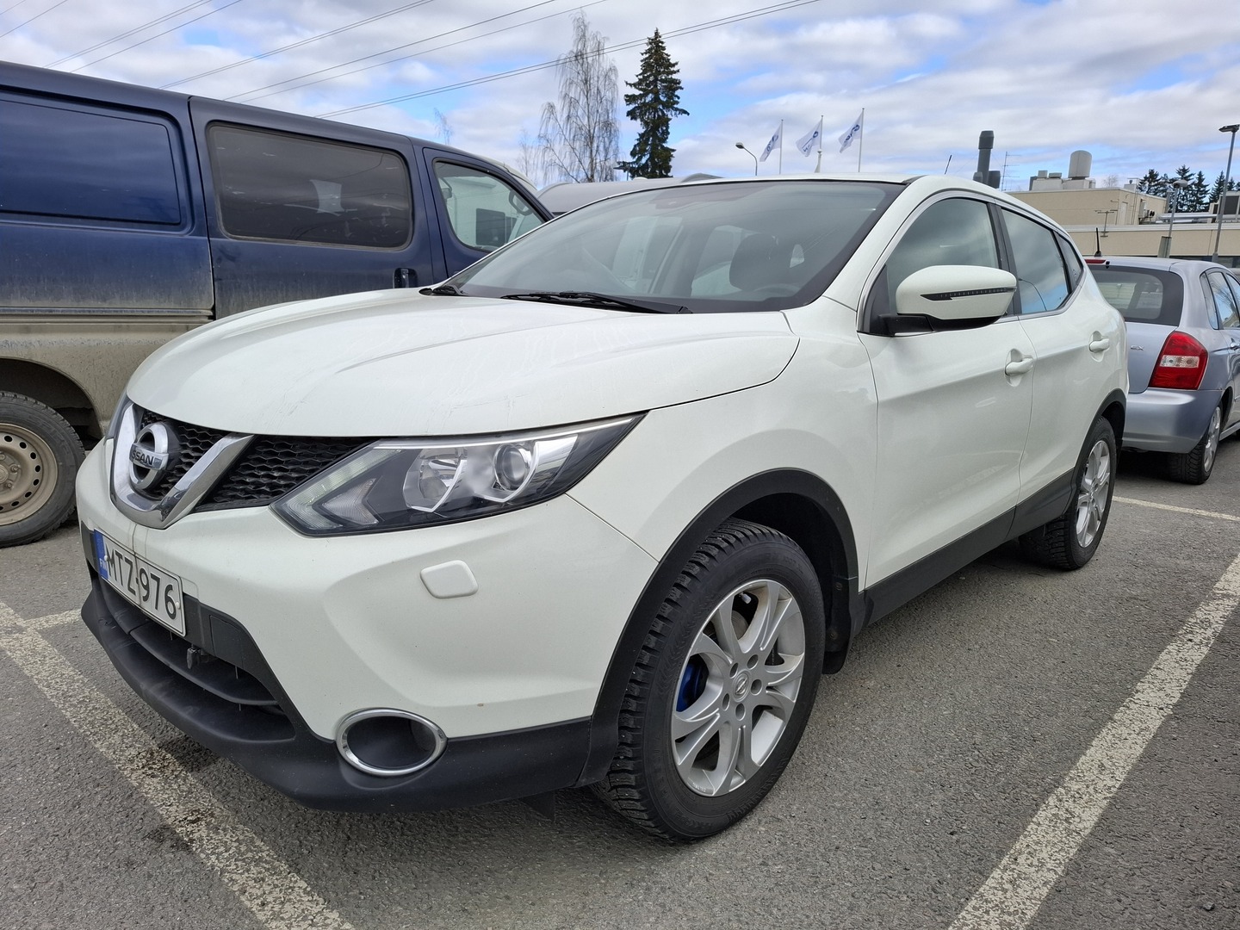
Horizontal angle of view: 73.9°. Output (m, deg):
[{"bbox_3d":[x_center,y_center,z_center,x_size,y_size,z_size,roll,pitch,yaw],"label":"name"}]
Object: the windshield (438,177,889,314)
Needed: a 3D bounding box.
[{"bbox_3d":[0.100,-0.733,2.616,1.470,0.130,0.892,12,44,42],"label":"windshield"}]

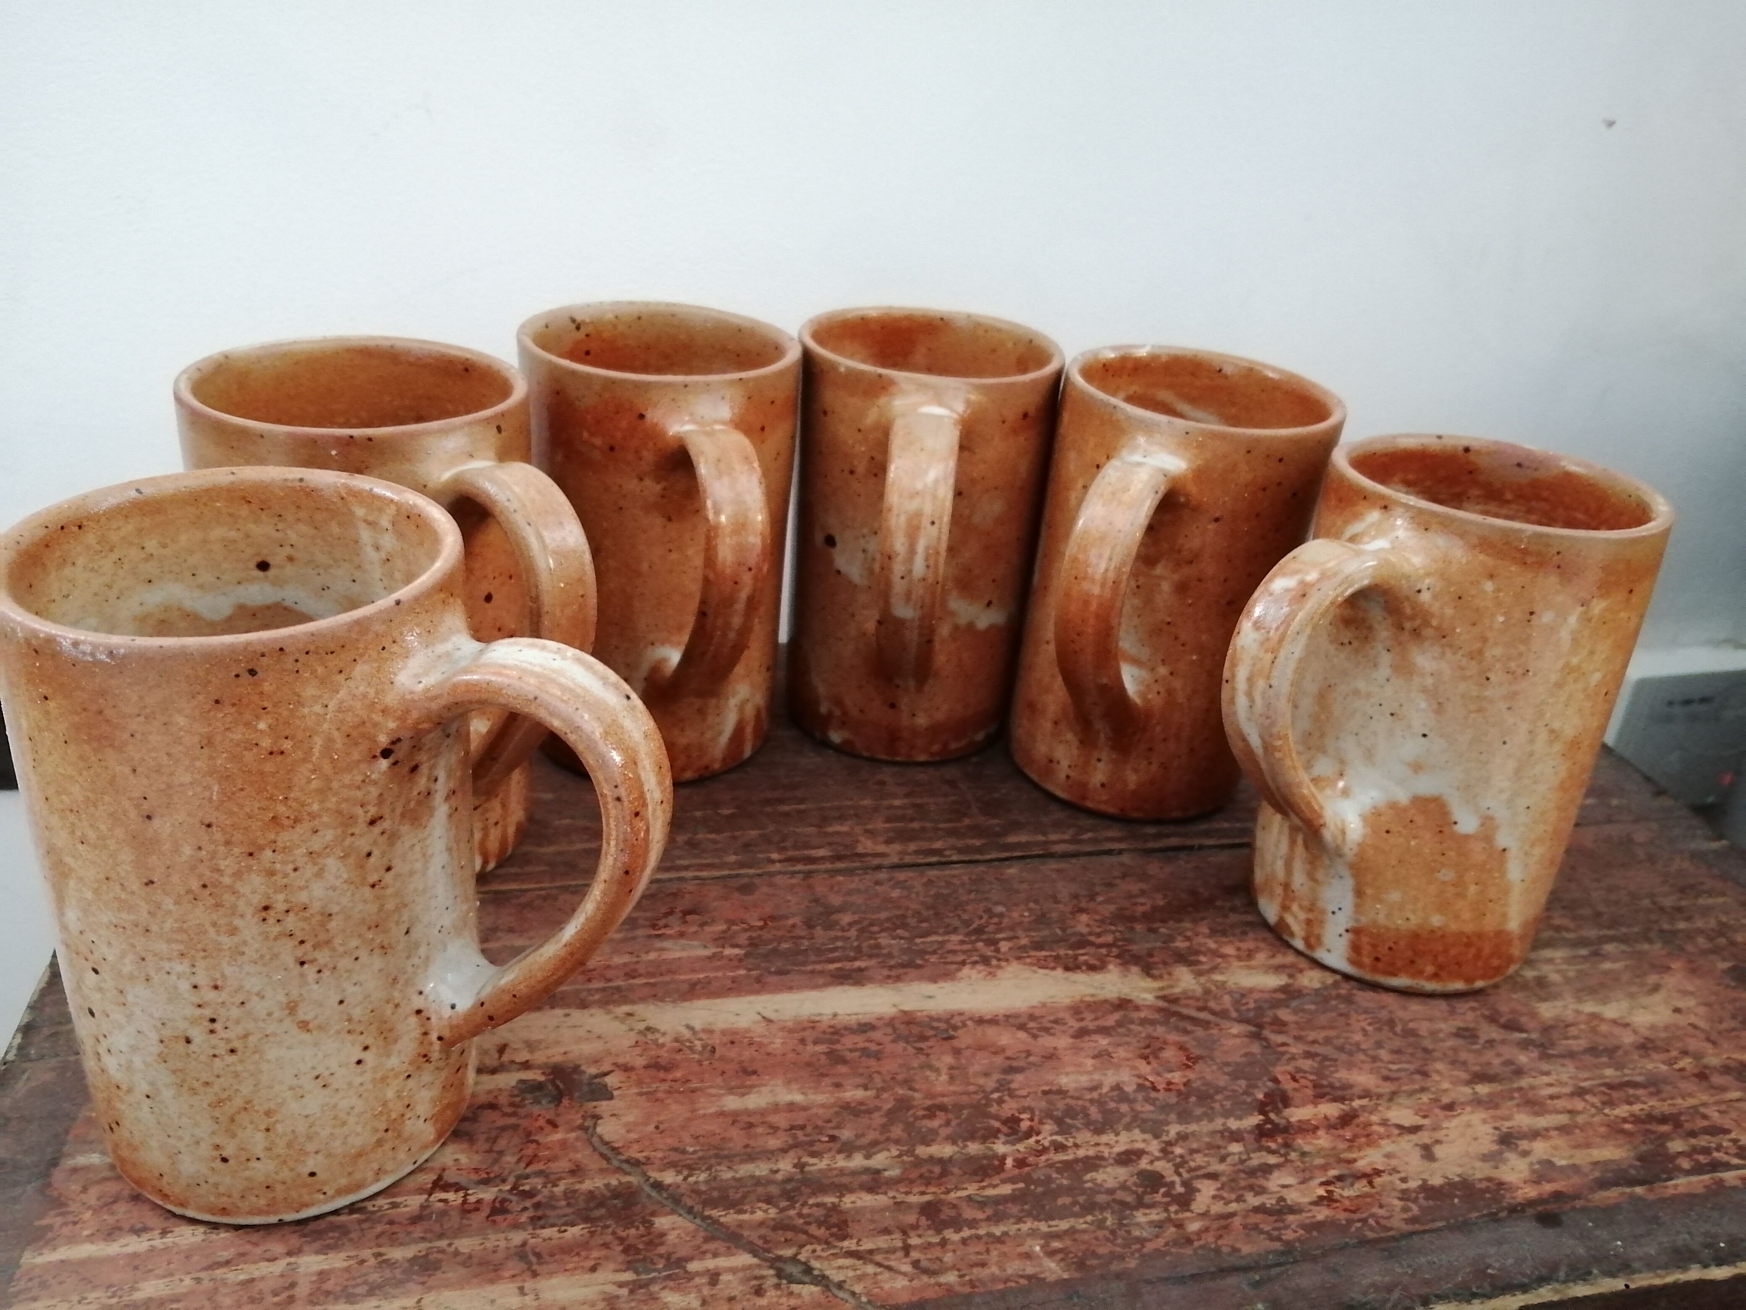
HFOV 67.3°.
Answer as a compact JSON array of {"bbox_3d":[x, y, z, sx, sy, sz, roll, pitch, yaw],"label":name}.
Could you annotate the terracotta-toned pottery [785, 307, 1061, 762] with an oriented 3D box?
[{"bbox_3d":[0.012,-0.029,0.406,0.080,0.126,0.123,6,27,1],"label":"terracotta-toned pottery"}]

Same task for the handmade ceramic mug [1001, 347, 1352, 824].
[{"bbox_3d":[0.080,-0.013,0.390,0.080,0.126,0.124,17,29,22],"label":"handmade ceramic mug"}]

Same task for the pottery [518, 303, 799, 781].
[{"bbox_3d":[-0.058,-0.025,0.385,0.080,0.126,0.121,-6,29,-22],"label":"pottery"}]

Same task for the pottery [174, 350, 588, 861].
[{"bbox_3d":[-0.113,-0.003,0.332,0.118,0.126,0.079,22,32,29],"label":"pottery"}]

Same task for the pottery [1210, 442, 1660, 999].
[{"bbox_3d":[0.133,0.018,0.339,0.120,0.127,0.079,-11,31,-29],"label":"pottery"}]

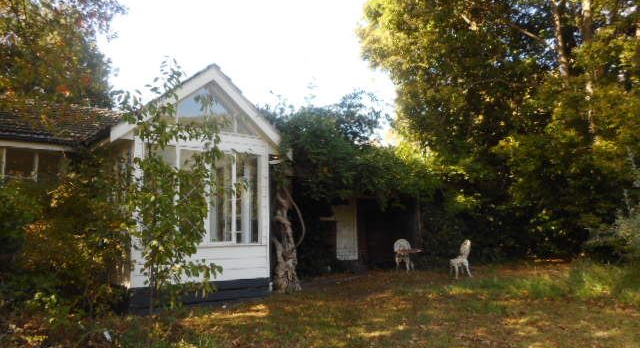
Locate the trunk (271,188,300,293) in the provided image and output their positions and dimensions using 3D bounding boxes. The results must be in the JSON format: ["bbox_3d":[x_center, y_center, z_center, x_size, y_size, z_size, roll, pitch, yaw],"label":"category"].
[{"bbox_3d":[-0.634,1.231,8.750,0.500,2.000,0.450,-1,-9,-4],"label":"trunk"}]

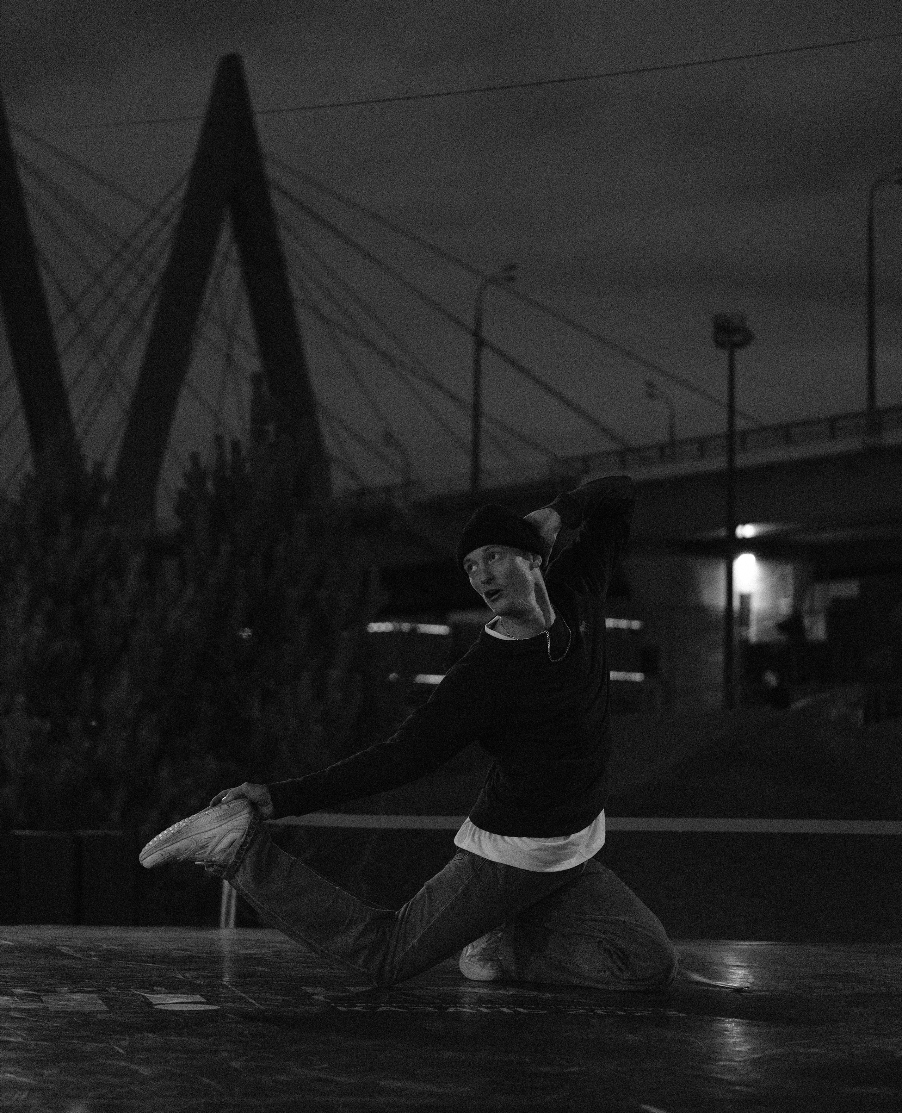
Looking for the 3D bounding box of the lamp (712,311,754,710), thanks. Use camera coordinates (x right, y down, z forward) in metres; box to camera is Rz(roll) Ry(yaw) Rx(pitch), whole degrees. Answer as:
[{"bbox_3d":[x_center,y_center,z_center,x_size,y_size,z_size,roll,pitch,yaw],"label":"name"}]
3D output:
[{"bbox_3d":[6.487,-1.036,65.000,0.950,9.300,0.950,1,-4,0],"label":"lamp"}]

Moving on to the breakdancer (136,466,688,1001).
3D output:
[{"bbox_3d":[-0.096,0.403,6.450,1.190,1.170,0.650,2,-4,-10],"label":"breakdancer"}]

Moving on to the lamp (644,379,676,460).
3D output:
[{"bbox_3d":[15.373,-6.903,208.000,2.600,12.500,0.900,4,-5,-36],"label":"lamp"}]

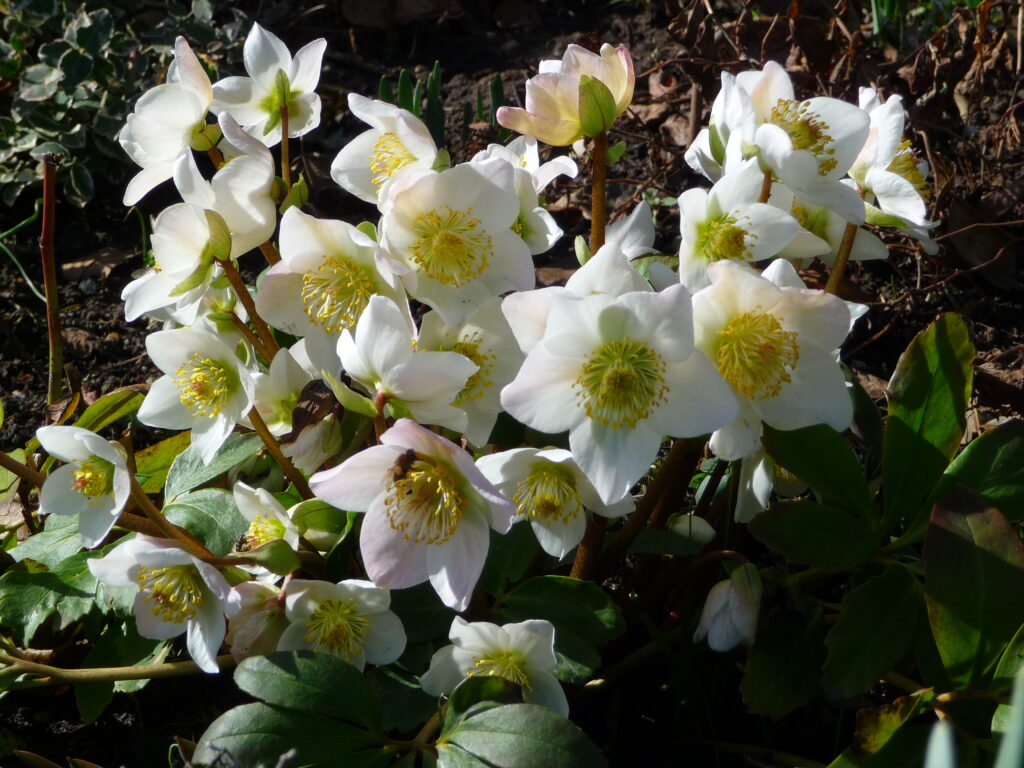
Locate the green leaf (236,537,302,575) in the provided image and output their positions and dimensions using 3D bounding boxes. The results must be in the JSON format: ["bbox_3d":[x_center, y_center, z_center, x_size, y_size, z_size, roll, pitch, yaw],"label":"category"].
[{"bbox_3d":[-0.089,0.063,1.110,0.024,0.009,0.014,-7,41,-8],"label":"green leaf"}]

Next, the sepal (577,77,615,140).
[{"bbox_3d":[0.033,-0.109,1.200,0.017,0.025,0.008,-2,18,-5],"label":"sepal"}]

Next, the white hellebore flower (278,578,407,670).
[{"bbox_3d":[-0.062,0.089,1.110,0.046,0.040,0.022,1,6,3],"label":"white hellebore flower"}]

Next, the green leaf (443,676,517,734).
[{"bbox_3d":[-0.011,0.114,1.080,0.028,0.012,0.022,-33,45,-19],"label":"green leaf"}]

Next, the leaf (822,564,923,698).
[{"bbox_3d":[0.128,0.088,1.090,0.031,0.010,0.055,25,70,20],"label":"leaf"}]

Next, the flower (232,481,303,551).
[{"bbox_3d":[-0.088,0.050,1.100,0.022,0.034,0.036,-18,33,-37],"label":"flower"}]

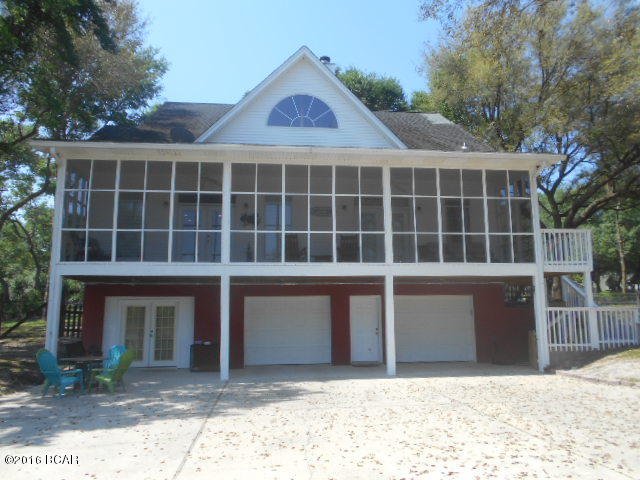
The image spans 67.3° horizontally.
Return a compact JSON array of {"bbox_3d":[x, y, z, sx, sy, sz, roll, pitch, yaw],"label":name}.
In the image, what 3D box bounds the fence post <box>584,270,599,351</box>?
[{"bbox_3d":[7.764,2.010,13.803,0.190,2.150,0.190,0,-7,-6],"label":"fence post"}]

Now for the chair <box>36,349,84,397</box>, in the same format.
[{"bbox_3d":[-5.679,2.879,10.517,0.740,0.980,0.800,-4,-8,23],"label":"chair"}]

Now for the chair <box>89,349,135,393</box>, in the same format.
[{"bbox_3d":[-4.654,2.928,10.881,0.800,0.960,0.740,-1,-7,6],"label":"chair"}]

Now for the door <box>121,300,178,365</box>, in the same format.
[{"bbox_3d":[-5.198,2.871,14.722,1.740,2.060,0.100,0,-7,-6],"label":"door"}]

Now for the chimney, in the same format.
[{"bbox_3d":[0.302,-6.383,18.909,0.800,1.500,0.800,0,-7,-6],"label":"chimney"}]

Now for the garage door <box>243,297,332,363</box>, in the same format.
[{"bbox_3d":[-0.991,2.863,15.202,2.743,2.134,0.090,0,-7,-6],"label":"garage door"}]

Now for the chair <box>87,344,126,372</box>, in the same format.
[{"bbox_3d":[-5.180,3.058,11.789,0.740,0.940,0.800,-3,-8,20],"label":"chair"}]

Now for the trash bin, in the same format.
[{"bbox_3d":[-3.265,3.406,14.062,0.850,0.800,0.600,0,-7,-6],"label":"trash bin"}]

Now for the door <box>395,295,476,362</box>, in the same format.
[{"bbox_3d":[3.752,2.896,15.738,2.720,2.130,0.090,0,-7,-6],"label":"door"}]

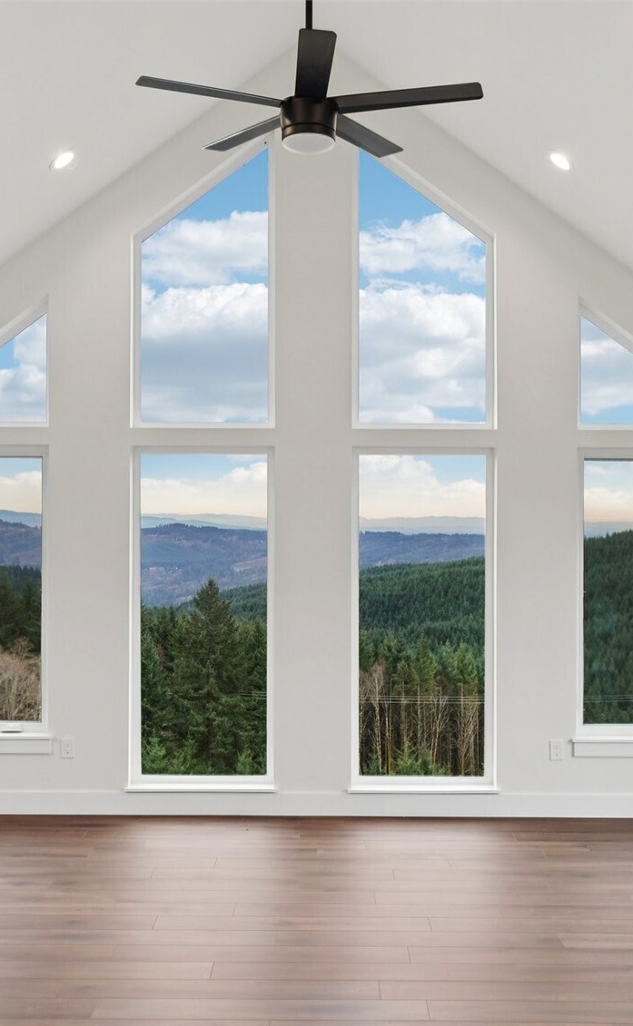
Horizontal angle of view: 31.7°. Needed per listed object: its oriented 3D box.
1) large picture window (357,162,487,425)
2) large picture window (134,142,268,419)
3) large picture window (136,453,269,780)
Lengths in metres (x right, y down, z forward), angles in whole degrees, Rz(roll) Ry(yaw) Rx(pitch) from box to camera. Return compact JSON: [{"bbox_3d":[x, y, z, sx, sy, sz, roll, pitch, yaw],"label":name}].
[{"bbox_3d":[0.649,-1.369,6.766,0.831,1.699,0.100,0,0,0],"label":"large picture window"},{"bbox_3d":[-0.683,-1.393,6.775,0.832,1.730,0.100,0,0,0],"label":"large picture window"},{"bbox_3d":[-0.687,0.632,6.775,0.825,2.020,0.100,0,0,0],"label":"large picture window"}]

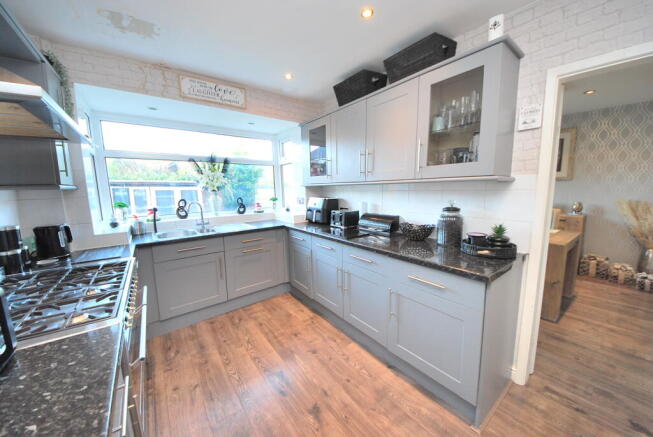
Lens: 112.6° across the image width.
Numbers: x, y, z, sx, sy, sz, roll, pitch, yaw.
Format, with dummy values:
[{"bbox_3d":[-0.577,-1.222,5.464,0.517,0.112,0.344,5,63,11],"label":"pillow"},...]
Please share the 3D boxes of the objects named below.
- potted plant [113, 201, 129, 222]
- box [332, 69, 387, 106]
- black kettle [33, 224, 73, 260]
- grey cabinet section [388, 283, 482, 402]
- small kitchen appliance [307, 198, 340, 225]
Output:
[{"bbox_3d":[-2.200,-0.069,2.341,0.120,0.205,0.120,-7,9,-37],"label":"potted plant"},{"bbox_3d":[0.320,-1.226,2.160,0.270,0.220,0.450,-7,10,-38],"label":"box"},{"bbox_3d":[-1.940,0.159,1.544,0.210,0.235,0.160,-4,8,-25],"label":"black kettle"},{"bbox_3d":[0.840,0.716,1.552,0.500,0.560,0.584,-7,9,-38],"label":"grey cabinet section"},{"bbox_3d":[-0.083,-0.106,3.034,0.285,0.325,0.390,-7,10,-38],"label":"small kitchen appliance"}]

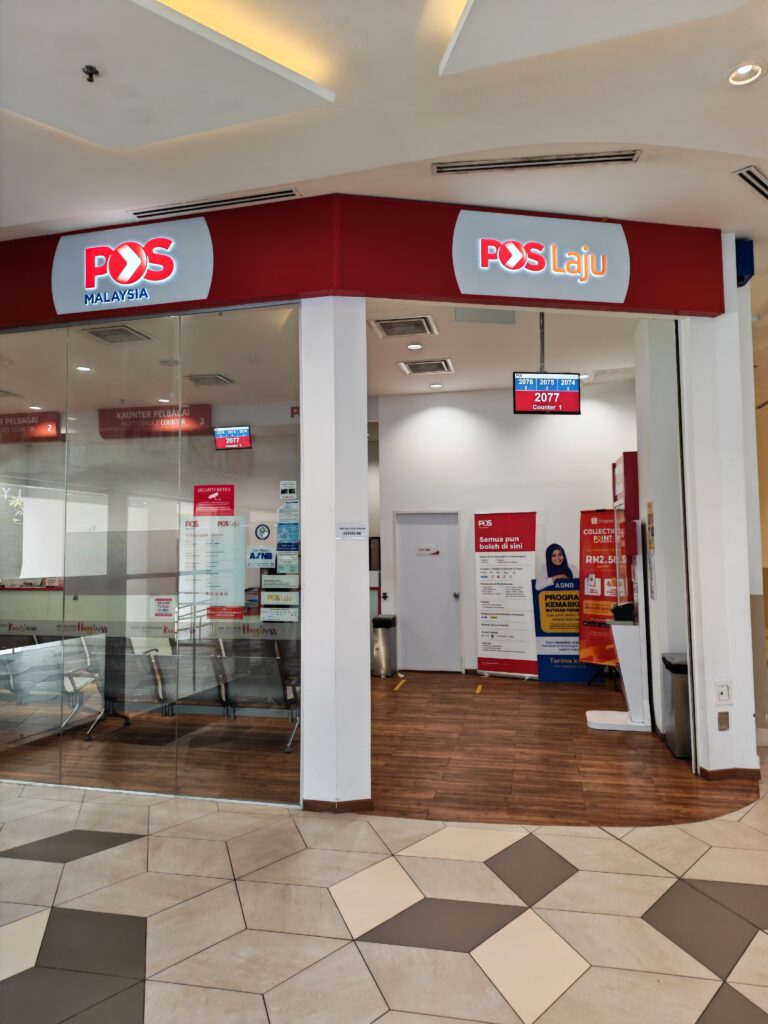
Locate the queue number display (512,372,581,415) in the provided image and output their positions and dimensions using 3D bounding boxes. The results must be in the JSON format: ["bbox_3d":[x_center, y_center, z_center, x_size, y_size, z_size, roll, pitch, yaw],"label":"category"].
[{"bbox_3d":[1.336,-0.966,5.800,0.560,0.337,0.060,0,-4,-7],"label":"queue number display"}]

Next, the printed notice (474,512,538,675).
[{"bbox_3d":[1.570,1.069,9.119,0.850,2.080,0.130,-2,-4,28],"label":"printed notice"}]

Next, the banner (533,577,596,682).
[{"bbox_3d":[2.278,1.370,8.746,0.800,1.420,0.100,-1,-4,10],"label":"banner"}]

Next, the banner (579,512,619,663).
[{"bbox_3d":[2.603,0.943,8.376,0.580,1.920,0.100,-3,-4,33],"label":"banner"}]

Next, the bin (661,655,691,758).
[{"bbox_3d":[2.377,1.507,5.591,0.270,0.760,0.340,-2,-4,14],"label":"bin"}]

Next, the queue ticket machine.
[{"bbox_3d":[2.123,0.708,6.570,0.540,2.480,0.450,-2,-4,14],"label":"queue ticket machine"}]

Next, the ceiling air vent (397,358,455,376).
[{"bbox_3d":[0.516,-1.697,8.339,0.590,0.060,0.590,-2,-4,14],"label":"ceiling air vent"}]

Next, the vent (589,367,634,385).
[{"bbox_3d":[2.862,-1.704,8.724,0.600,0.060,0.600,-2,-4,14],"label":"vent"}]

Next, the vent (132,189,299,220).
[{"bbox_3d":[-1.107,-2.012,4.605,1.200,0.050,0.120,-2,-4,14],"label":"vent"}]

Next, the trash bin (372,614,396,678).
[{"bbox_3d":[0.016,1.757,9.350,0.270,0.770,0.320,-2,-4,14],"label":"trash bin"}]

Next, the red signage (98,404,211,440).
[{"bbox_3d":[-3.299,-1.297,10.185,1.730,0.430,0.100,-1,-4,10],"label":"red signage"}]

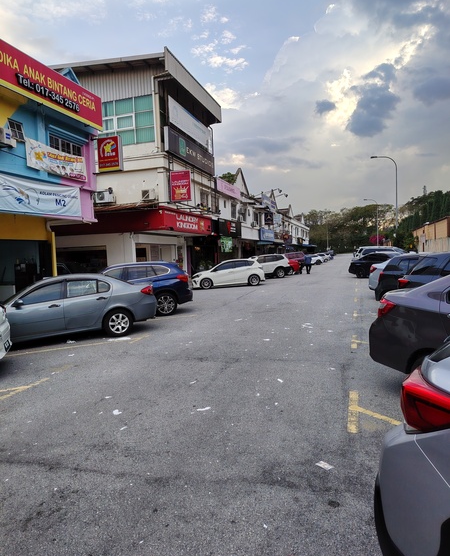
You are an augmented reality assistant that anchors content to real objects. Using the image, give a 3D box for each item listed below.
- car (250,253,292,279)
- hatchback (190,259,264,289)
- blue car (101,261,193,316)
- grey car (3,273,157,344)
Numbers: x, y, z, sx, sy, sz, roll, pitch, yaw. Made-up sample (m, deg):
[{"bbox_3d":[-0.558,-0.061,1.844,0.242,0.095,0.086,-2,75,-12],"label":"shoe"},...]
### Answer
[{"bbox_3d":[2.311,-0.799,29.090,4.500,1.670,1.800,-4,4,-26],"label":"car"},{"bbox_3d":[0.004,-0.295,21.896,3.900,1.500,1.735,-4,3,-21],"label":"hatchback"},{"bbox_3d":[-3.323,0.373,12.439,4.450,1.600,1.820,-4,4,-27],"label":"blue car"},{"bbox_3d":[-3.853,0.646,9.362,4.480,1.440,1.730,-4,4,-29],"label":"grey car"}]

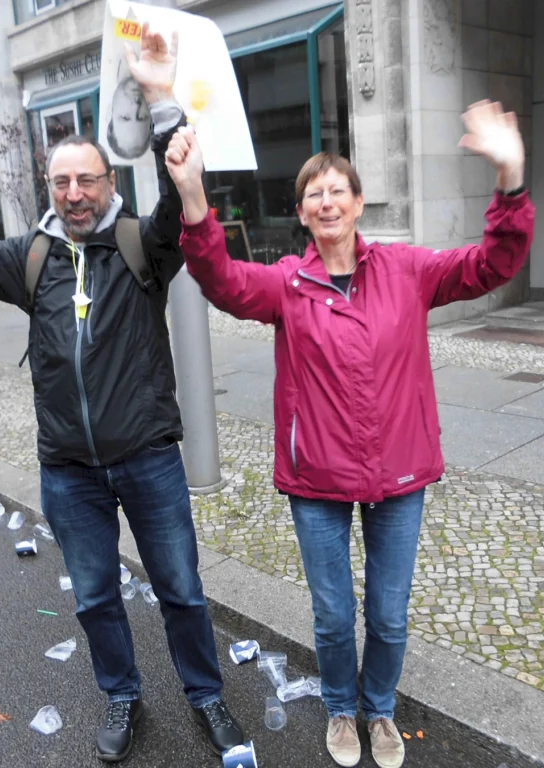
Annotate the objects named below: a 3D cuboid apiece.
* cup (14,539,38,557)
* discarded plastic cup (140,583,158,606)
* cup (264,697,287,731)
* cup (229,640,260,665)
[{"bbox_3d":[-1.171,0.779,3.665,0.085,0.077,0.077,-12,14,-6],"label":"cup"},{"bbox_3d":[-0.506,0.858,3.157,0.070,0.070,0.095,-8,6,-18],"label":"discarded plastic cup"},{"bbox_3d":[0.006,1.008,2.367,0.068,0.068,0.095,-5,6,-5],"label":"cup"},{"bbox_3d":[-0.093,0.938,2.686,0.085,0.077,0.077,-10,15,-27],"label":"cup"}]

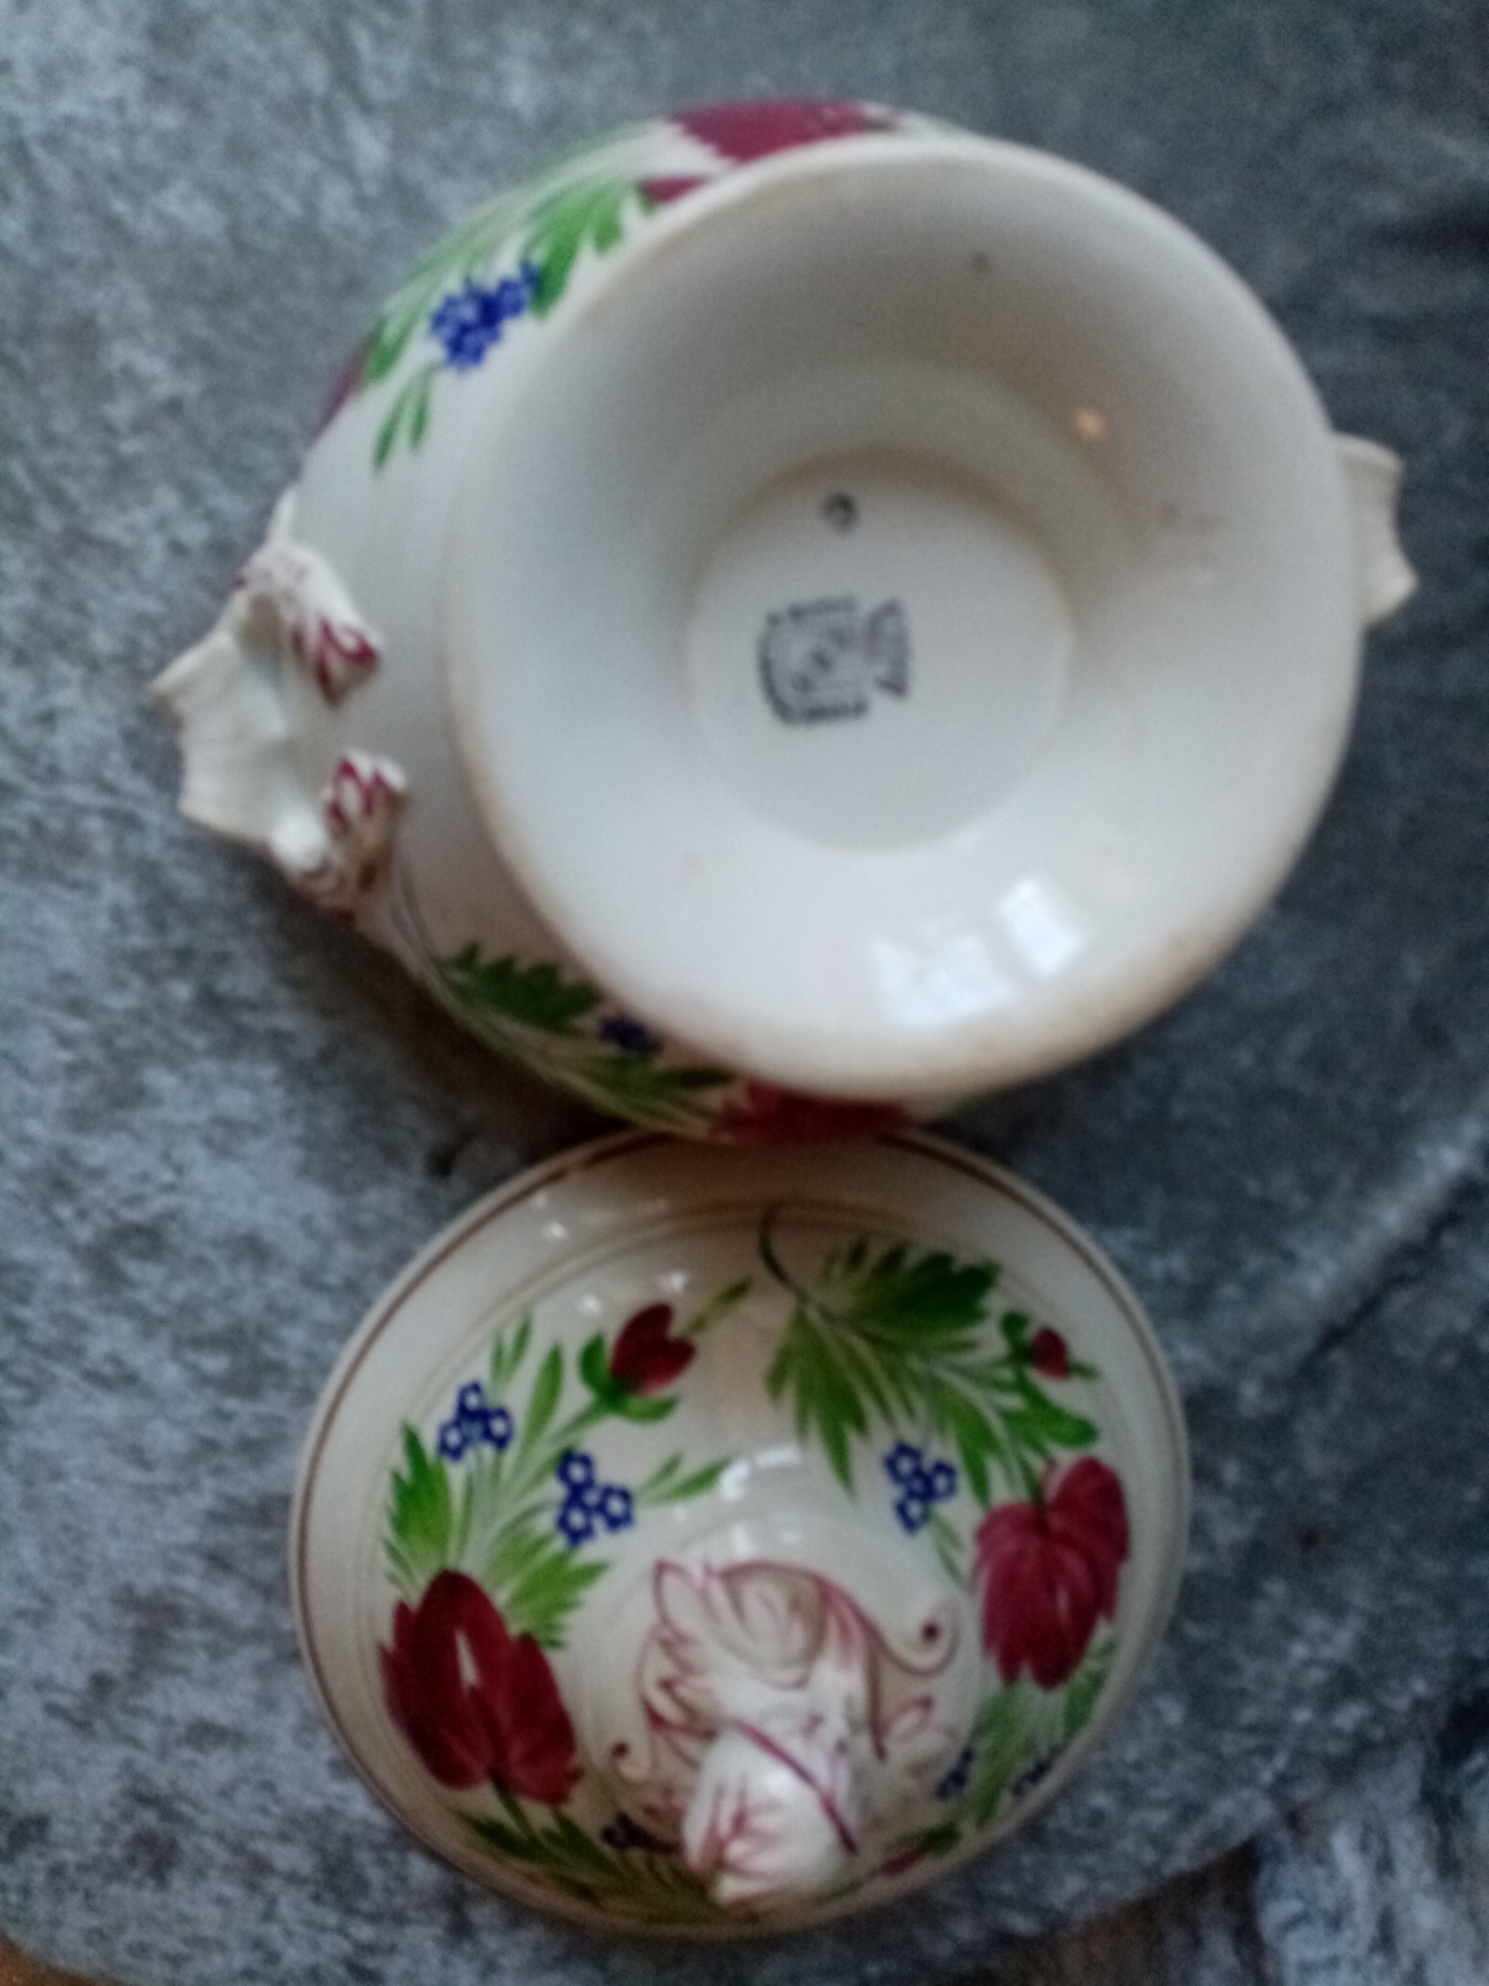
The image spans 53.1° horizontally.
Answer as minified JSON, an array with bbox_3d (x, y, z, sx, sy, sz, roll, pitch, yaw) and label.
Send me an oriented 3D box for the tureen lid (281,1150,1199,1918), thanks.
[{"bbox_3d":[0.009,0.151,0.346,0.230,0.103,0.230,-1,100,-6],"label":"tureen lid"}]

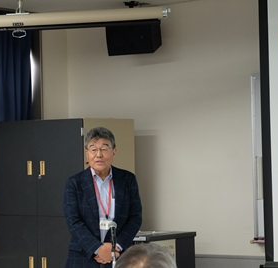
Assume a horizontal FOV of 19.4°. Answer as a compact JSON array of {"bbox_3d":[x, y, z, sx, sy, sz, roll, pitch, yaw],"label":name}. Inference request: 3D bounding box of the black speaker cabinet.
[{"bbox_3d":[-0.038,-0.765,6.240,0.352,0.252,0.243,-1,21,17],"label":"black speaker cabinet"}]

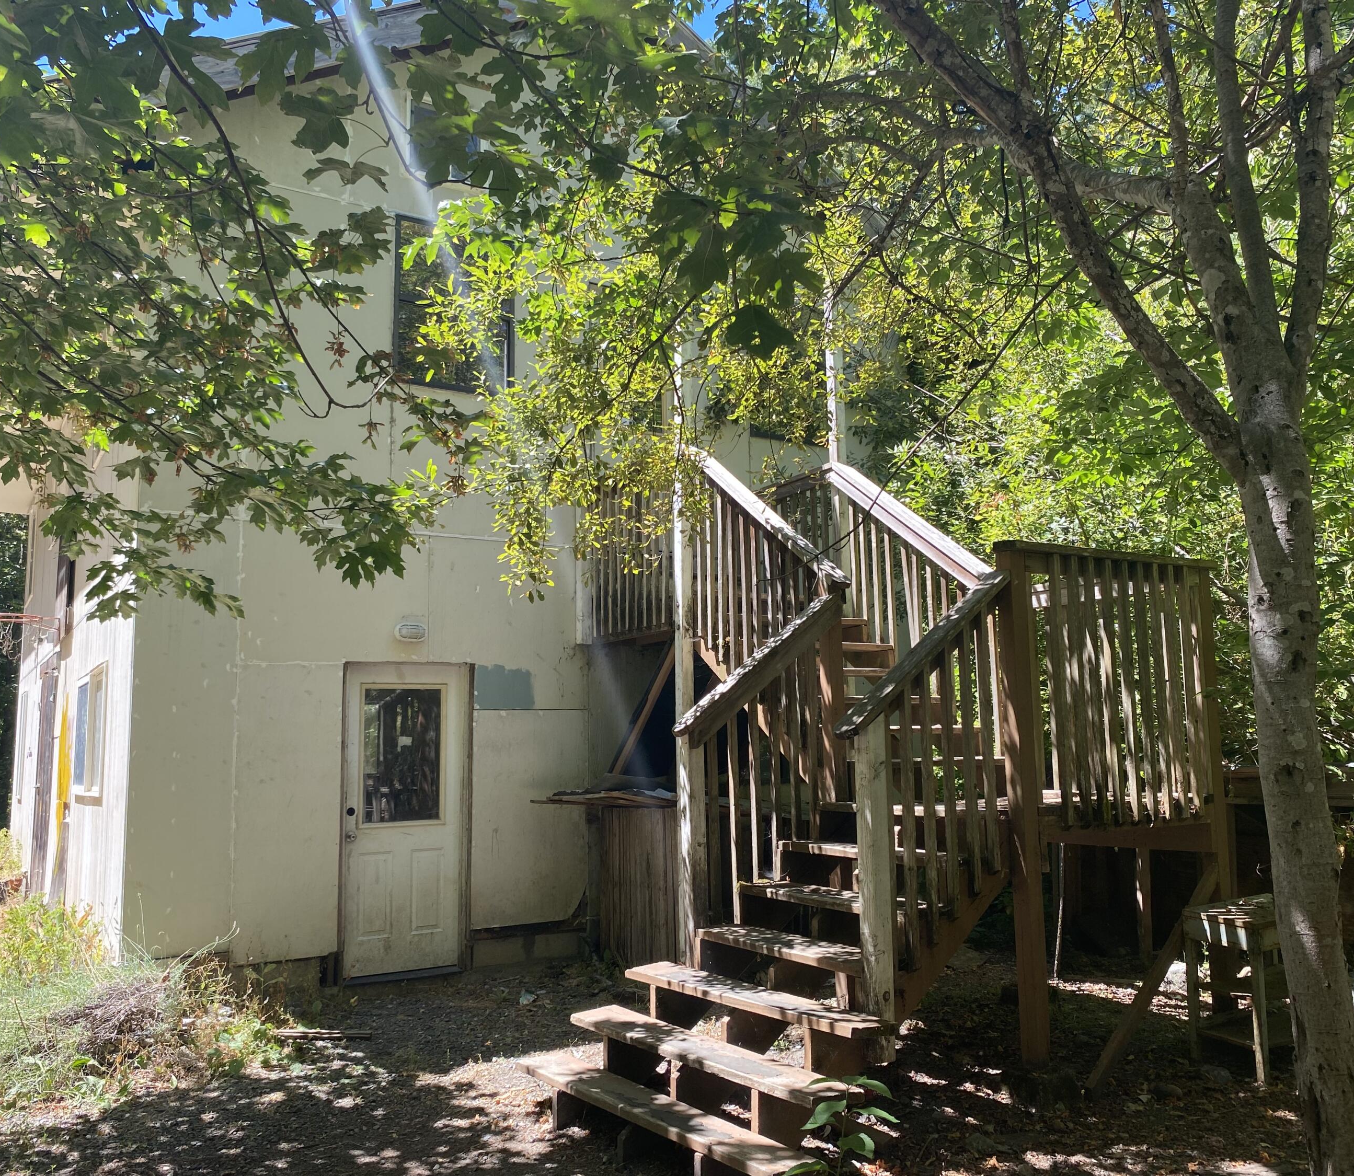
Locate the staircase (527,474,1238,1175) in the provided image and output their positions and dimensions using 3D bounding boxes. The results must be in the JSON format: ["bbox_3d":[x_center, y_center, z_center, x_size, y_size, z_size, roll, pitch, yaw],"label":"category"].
[{"bbox_3d":[0.742,0.748,6.242,3.352,3.418,2.812,4,-9,-35],"label":"staircase"}]

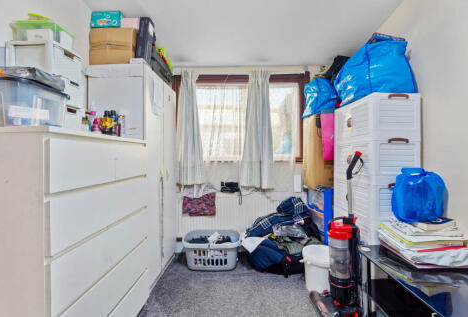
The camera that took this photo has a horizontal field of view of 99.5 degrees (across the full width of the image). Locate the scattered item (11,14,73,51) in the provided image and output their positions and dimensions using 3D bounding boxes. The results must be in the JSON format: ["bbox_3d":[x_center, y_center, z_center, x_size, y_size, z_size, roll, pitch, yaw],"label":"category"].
[{"bbox_3d":[-0.965,-0.630,1.015,0.220,0.150,0.150,0,0,0],"label":"scattered item"}]

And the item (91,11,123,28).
[{"bbox_3d":[-1.028,-1.121,1.675,0.245,0.137,0.150,0,1,3],"label":"item"}]

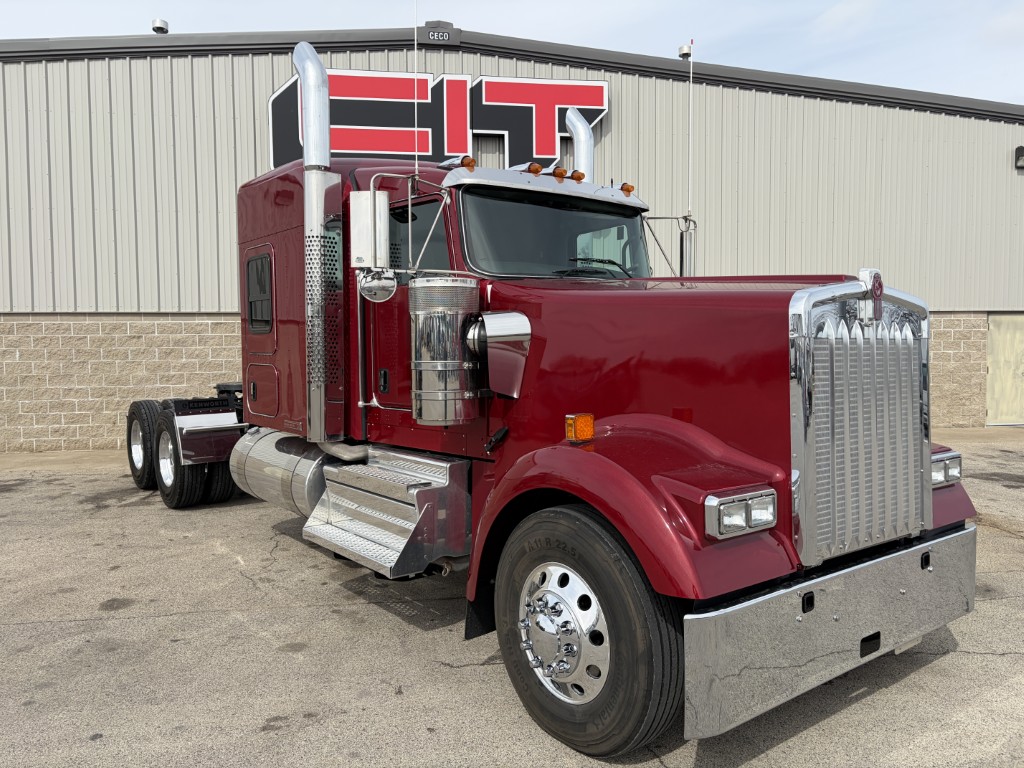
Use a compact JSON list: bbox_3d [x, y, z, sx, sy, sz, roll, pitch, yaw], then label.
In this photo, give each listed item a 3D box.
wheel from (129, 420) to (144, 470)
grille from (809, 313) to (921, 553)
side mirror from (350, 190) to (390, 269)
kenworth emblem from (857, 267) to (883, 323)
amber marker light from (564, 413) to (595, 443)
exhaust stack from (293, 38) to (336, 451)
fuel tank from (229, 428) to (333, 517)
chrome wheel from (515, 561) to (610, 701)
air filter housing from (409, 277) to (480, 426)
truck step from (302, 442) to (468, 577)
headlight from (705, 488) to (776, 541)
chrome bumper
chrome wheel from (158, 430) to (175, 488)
[{"bbox_3d":[-4.433,0.752,9.346,0.220,0.597,0.597,-2,3,-38],"label":"wheel"},{"bbox_3d":[1.592,0.211,3.435,0.990,0.990,0.100,-2,3,-38],"label":"grille"},{"bbox_3d":[-0.784,-0.854,4.255,0.205,0.425,0.085,0,3,-1],"label":"side mirror"},{"bbox_3d":[1.594,-0.396,3.410,0.105,0.235,0.080,-2,3,-38],"label":"kenworth emblem"},{"bbox_3d":[0.306,0.197,3.458,0.120,0.119,0.070,-1,3,-38],"label":"amber marker light"},{"bbox_3d":[-1.369,-0.961,5.314,0.210,2.710,0.350,-1,3,-38],"label":"exhaust stack"},{"bbox_3d":[-1.685,0.726,6.184,0.635,0.635,1.680,-2,3,-38],"label":"fuel tank"},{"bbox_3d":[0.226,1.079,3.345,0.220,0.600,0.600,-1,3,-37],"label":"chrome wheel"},{"bbox_3d":[-0.363,-0.183,4.149,0.380,0.785,0.380,0,3,0],"label":"air filter housing"},{"bbox_3d":[-0.888,0.785,5.120,0.520,0.640,1.252,-1,3,-38],"label":"truck step"},{"bbox_3d":[0.862,0.483,2.936,0.395,0.164,0.100,-1,3,-38],"label":"headlight"},{"bbox_3d":[1.575,1.007,3.487,2.380,0.460,0.150,-2,3,-38],"label":"chrome bumper"},{"bbox_3d":[-3.674,0.809,8.385,0.200,0.600,0.600,-1,3,-38],"label":"chrome wheel"}]

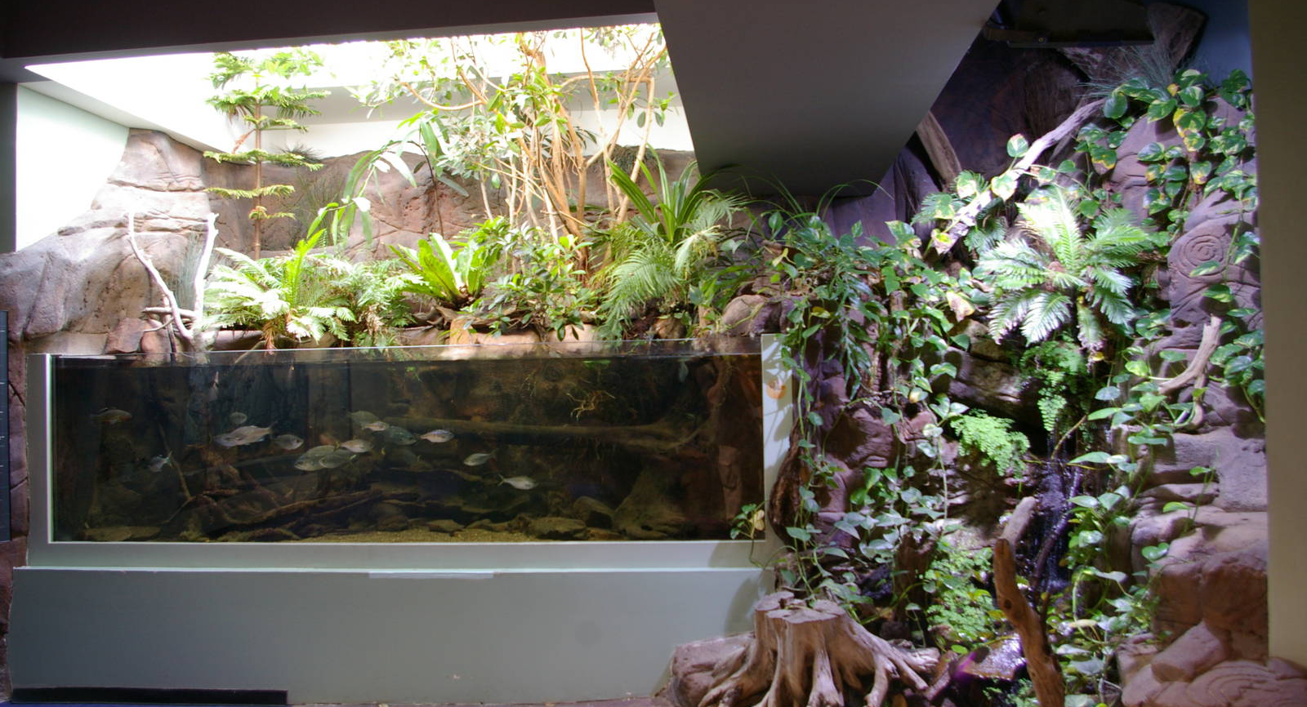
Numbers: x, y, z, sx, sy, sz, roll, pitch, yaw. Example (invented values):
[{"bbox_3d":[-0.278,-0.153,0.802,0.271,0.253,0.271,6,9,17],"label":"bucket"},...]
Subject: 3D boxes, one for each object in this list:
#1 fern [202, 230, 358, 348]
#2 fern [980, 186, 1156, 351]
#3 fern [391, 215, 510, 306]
[{"bbox_3d":[-2.058,-0.360,5.400,0.820,0.640,0.720,-1,0,4],"label":"fern"},{"bbox_3d":[1.926,-0.398,4.600,0.780,0.750,0.620,-1,0,4],"label":"fern"},{"bbox_3d":[-1.181,-0.530,5.650,0.680,0.520,0.620,-1,0,4],"label":"fern"}]

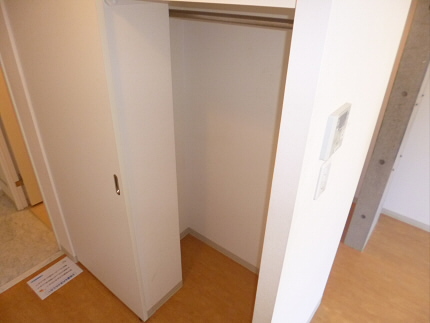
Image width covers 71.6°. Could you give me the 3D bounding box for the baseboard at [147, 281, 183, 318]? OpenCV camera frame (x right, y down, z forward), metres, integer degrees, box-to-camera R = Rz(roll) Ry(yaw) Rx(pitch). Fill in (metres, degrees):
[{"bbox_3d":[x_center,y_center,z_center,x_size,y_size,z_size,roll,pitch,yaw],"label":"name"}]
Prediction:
[{"bbox_3d":[-0.312,0.893,1.936,0.010,0.060,0.316,22,35,32],"label":"baseboard"}]

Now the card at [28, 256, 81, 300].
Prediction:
[{"bbox_3d":[-1.123,0.811,2.103,0.213,0.002,0.297,22,35,32],"label":"card"}]

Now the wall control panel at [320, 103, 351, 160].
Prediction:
[{"bbox_3d":[0.342,-0.086,0.840,0.021,0.126,0.130,22,35,32],"label":"wall control panel"}]

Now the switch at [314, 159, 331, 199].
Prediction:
[{"bbox_3d":[0.331,0.057,0.918,0.010,0.118,0.068,22,35,32],"label":"switch"}]

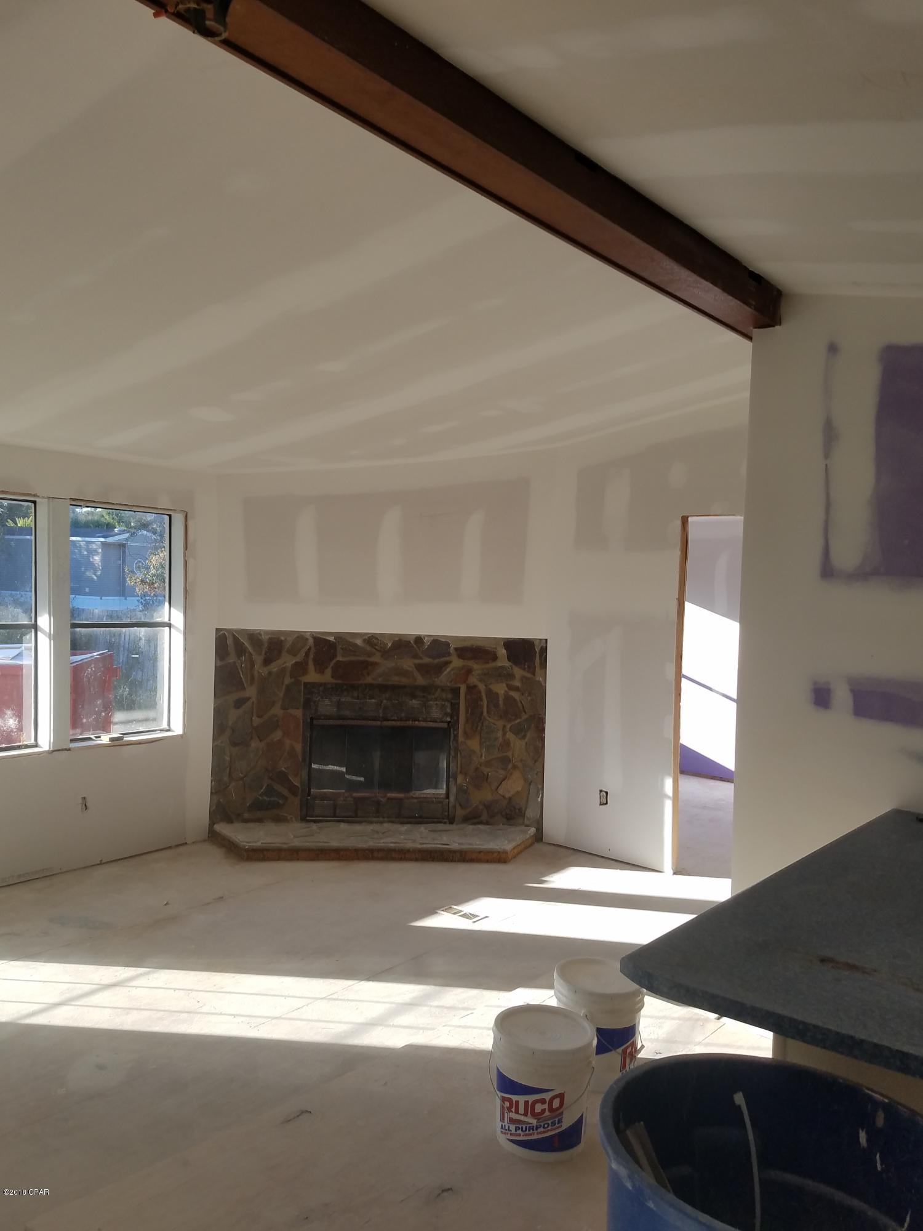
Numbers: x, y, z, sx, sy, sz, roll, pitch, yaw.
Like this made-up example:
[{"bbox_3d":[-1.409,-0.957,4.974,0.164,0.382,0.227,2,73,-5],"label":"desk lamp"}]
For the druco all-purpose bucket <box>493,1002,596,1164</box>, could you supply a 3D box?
[{"bbox_3d":[0.240,1.381,2.740,0.307,0.335,0.307,2,1,0],"label":"druco all-purpose bucket"}]

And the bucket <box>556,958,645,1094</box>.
[{"bbox_3d":[0.461,1.375,3.118,0.307,0.335,0.307,2,1,0],"label":"bucket"}]

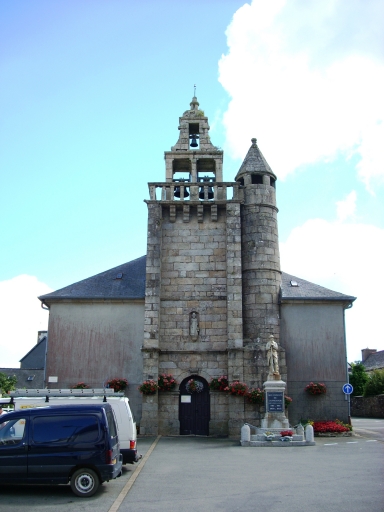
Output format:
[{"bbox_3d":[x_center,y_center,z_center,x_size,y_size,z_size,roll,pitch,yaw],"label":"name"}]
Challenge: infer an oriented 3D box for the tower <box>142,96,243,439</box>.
[{"bbox_3d":[0.073,-0.034,29.138,4.755,18.043,4.200,0,-14,0],"label":"tower"}]

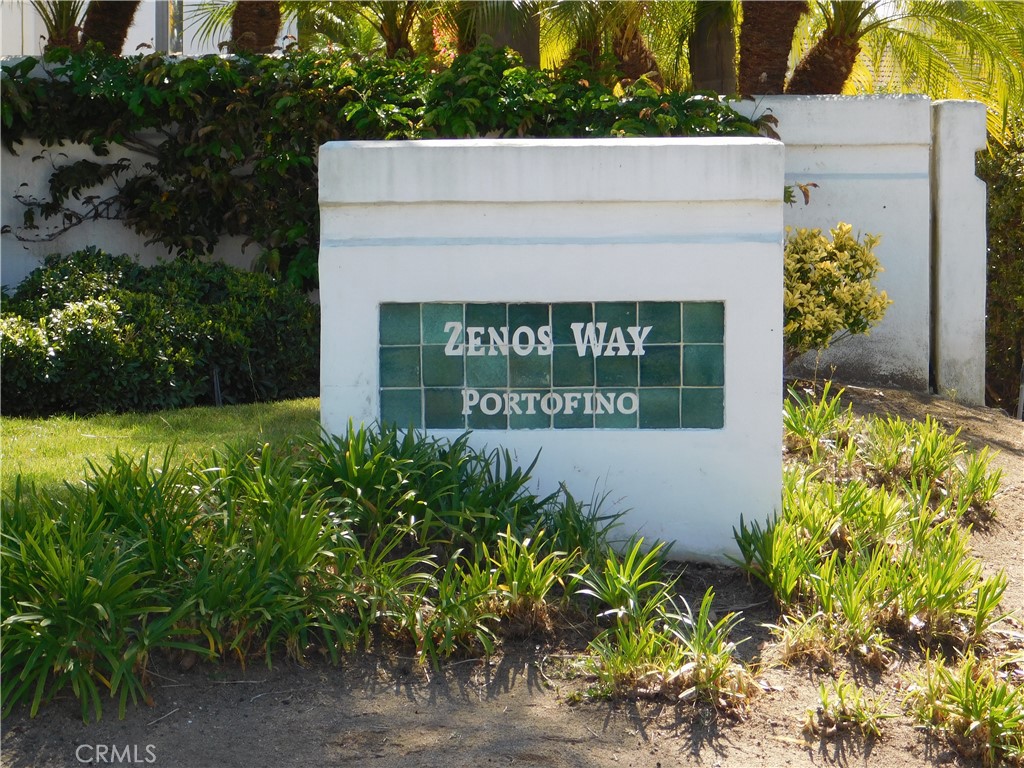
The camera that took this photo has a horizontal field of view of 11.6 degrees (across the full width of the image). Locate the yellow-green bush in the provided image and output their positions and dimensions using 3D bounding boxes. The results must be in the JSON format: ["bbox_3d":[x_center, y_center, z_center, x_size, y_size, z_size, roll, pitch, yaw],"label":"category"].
[{"bbox_3d":[1.209,-0.349,21.300,0.784,0.669,0.750,0,5,0],"label":"yellow-green bush"}]

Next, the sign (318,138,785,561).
[{"bbox_3d":[0.145,-0.136,18.520,1.677,1.527,0.650,0,5,0],"label":"sign"}]

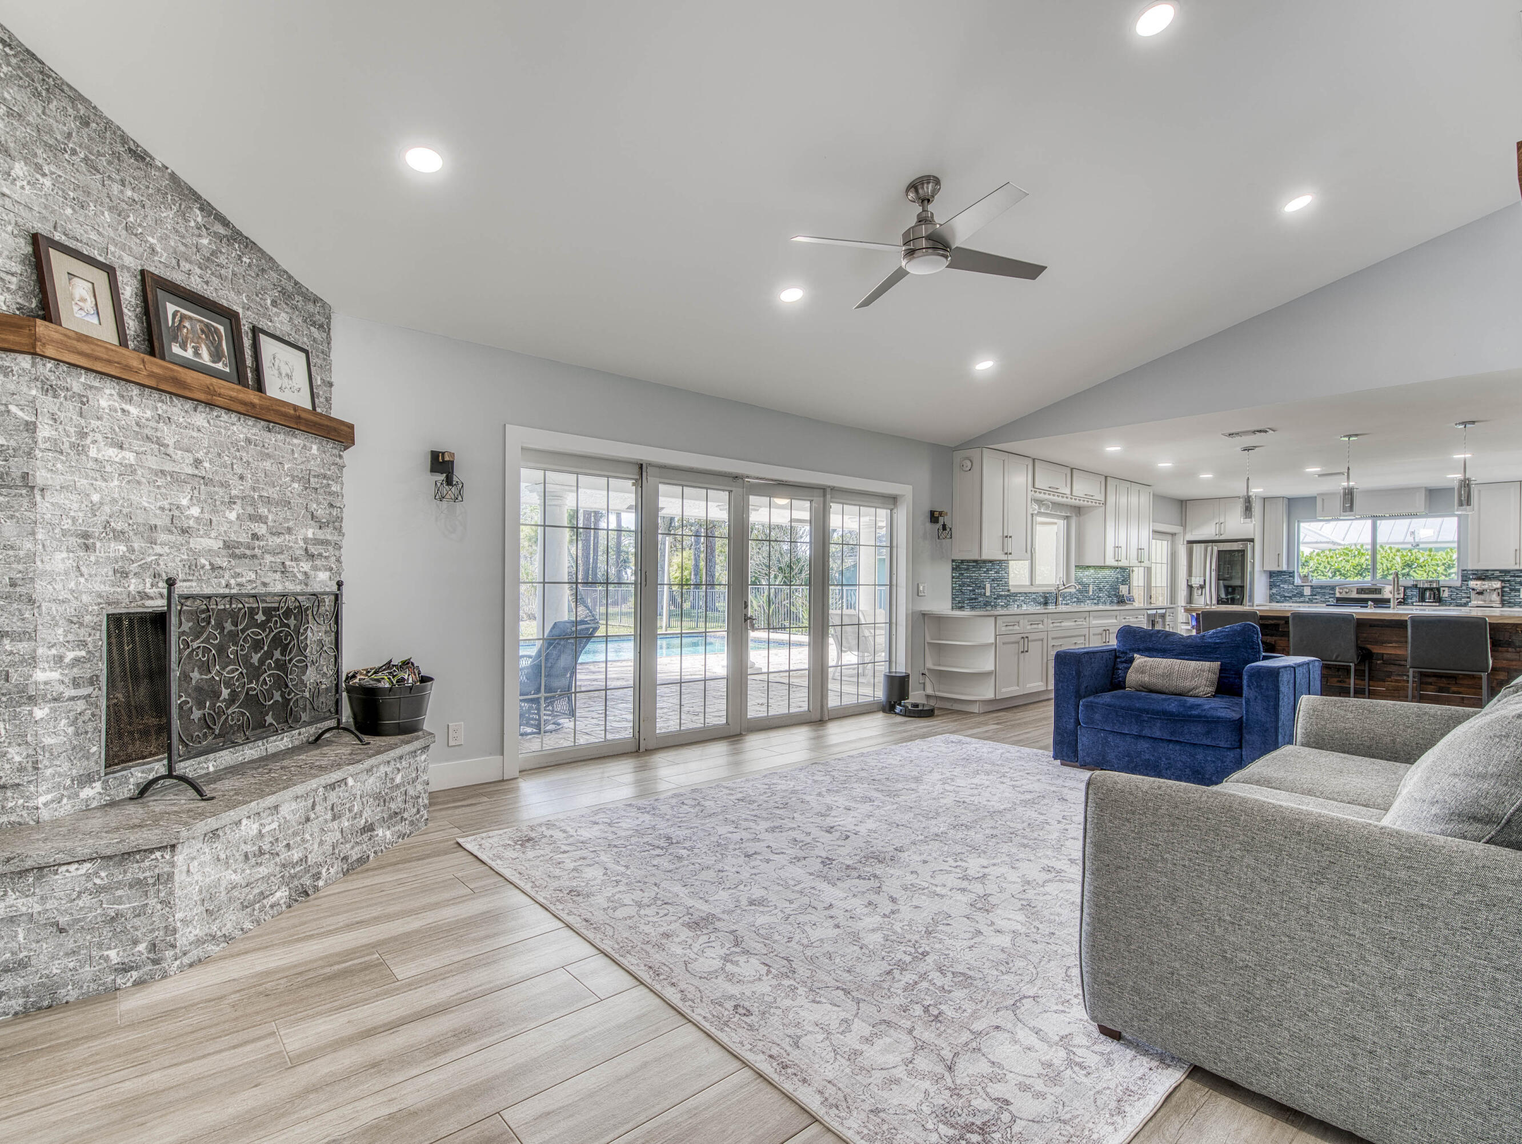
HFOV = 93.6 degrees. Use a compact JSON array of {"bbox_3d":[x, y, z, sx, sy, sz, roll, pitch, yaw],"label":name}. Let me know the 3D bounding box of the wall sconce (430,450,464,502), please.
[{"bbox_3d":[-1.722,-0.526,3.938,0.155,0.290,0.200,1,-1,-40],"label":"wall sconce"}]

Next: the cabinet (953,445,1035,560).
[{"bbox_3d":[2.375,-0.653,7.300,0.949,1.073,0.341,1,-1,-41],"label":"cabinet"}]

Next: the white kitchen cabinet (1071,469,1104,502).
[{"bbox_3d":[3.726,-0.998,8.476,0.847,0.297,0.341,1,-1,-41],"label":"white kitchen cabinet"}]

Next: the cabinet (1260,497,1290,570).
[{"bbox_3d":[7.761,-0.565,10.748,0.326,1.067,0.240,1,-1,-40],"label":"cabinet"}]

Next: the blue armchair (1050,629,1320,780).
[{"bbox_3d":[2.601,0.775,4.387,0.900,0.900,1.190,1,-1,-41],"label":"blue armchair"}]

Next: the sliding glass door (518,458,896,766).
[{"bbox_3d":[-0.125,0.267,5.491,3.559,1.933,0.110,1,-1,-41],"label":"sliding glass door"}]

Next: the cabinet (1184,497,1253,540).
[{"bbox_3d":[7.206,-0.791,11.069,0.600,0.605,0.905,1,-1,-41],"label":"cabinet"}]

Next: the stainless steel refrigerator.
[{"bbox_3d":[7.110,0.483,10.970,0.883,1.790,0.901,1,-1,-40],"label":"stainless steel refrigerator"}]

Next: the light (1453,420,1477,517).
[{"bbox_3d":[5.598,-0.819,5.683,0.120,0.718,0.120,1,-1,-40],"label":"light"}]

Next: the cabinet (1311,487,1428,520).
[{"bbox_3d":[8.469,-0.935,9.912,0.326,0.342,1.137,1,-1,-40],"label":"cabinet"}]

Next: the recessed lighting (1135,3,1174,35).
[{"bbox_3d":[1.450,-2.032,2.627,0.135,0.025,0.135,1,-14,-41],"label":"recessed lighting"}]

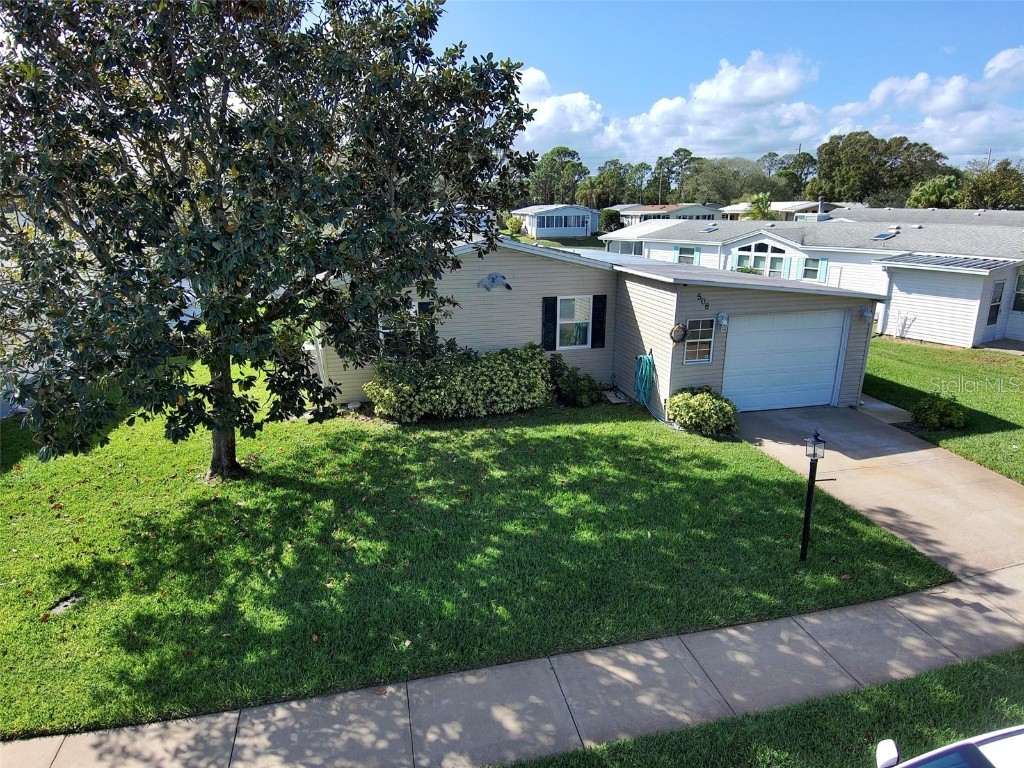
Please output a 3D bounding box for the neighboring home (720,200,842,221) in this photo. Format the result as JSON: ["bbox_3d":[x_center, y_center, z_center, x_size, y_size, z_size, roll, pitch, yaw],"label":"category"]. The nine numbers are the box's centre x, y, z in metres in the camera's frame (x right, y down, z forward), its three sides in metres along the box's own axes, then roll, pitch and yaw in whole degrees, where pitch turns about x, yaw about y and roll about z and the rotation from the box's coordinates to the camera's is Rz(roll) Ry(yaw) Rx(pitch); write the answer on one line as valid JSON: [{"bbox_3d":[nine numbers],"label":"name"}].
[{"bbox_3d":[39.763,-24.665,91.627,7.900,4.000,16.000,-4,17,-13],"label":"neighboring home"}]

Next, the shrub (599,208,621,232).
[{"bbox_3d":[12.399,-20.793,79.000,2.800,3.050,2.700,-4,17,-13],"label":"shrub"}]

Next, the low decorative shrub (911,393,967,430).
[{"bbox_3d":[8.944,0.573,13.041,1.000,0.750,0.930,-4,17,-13],"label":"low decorative shrub"}]

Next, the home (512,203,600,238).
[{"bbox_3d":[5.085,-20.483,78.086,8.100,4.000,10.500,-4,17,-13],"label":"home"}]

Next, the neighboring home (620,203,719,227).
[{"bbox_3d":[22.282,-23.716,89.183,7.900,4.000,15.000,-4,17,-13],"label":"neighboring home"}]

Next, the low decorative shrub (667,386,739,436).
[{"bbox_3d":[3.916,0.558,12.810,1.363,0.930,1.227,-4,17,-13],"label":"low decorative shrub"}]

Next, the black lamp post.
[{"bbox_3d":[3.919,1.503,8.220,0.250,1.872,0.250,-4,17,-13],"label":"black lamp post"}]

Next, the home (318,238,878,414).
[{"bbox_3d":[0.712,-2.800,19.205,12.649,3.867,14.014,-4,17,-13],"label":"home"}]

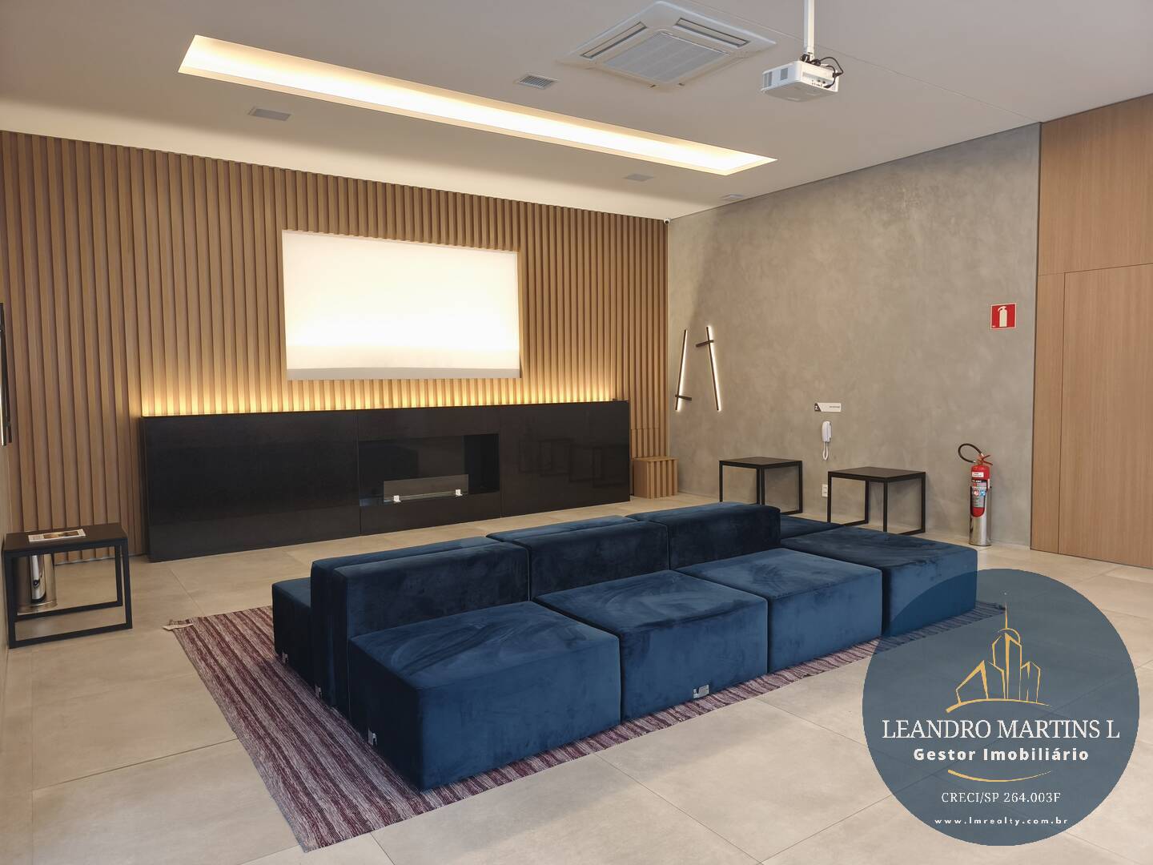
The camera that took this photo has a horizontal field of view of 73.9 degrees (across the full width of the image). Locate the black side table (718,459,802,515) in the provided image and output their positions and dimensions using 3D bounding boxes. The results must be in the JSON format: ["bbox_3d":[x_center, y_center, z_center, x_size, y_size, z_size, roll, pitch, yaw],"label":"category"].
[{"bbox_3d":[1.977,0.580,8.191,0.614,0.555,0.595,-4,5,-35],"label":"black side table"}]

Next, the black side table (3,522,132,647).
[{"bbox_3d":[-3.099,0.909,4.683,0.600,0.555,0.600,-4,5,-35],"label":"black side table"}]

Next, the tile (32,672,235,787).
[{"bbox_3d":[-1.853,1.257,3.394,0.892,0.010,0.910,-4,5,-35],"label":"tile"}]

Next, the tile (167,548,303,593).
[{"bbox_3d":[-2.690,1.086,6.143,0.894,0.010,0.913,-4,5,-35],"label":"tile"}]

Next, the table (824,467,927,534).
[{"bbox_3d":[2.767,0.643,7.060,0.614,0.555,0.593,-4,5,-35],"label":"table"}]

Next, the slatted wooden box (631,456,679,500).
[{"bbox_3d":[0.986,0.561,9.484,0.490,0.455,0.285,-4,5,-35],"label":"slatted wooden box"}]

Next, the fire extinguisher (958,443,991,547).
[{"bbox_3d":[3.379,0.520,6.498,0.175,0.853,0.290,-4,5,-35],"label":"fire extinguisher"}]

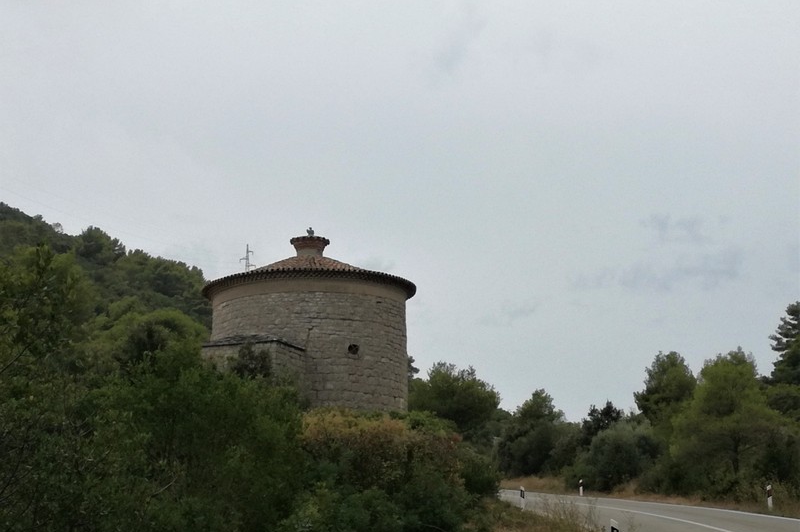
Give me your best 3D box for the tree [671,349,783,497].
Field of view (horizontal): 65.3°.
[{"bbox_3d":[13.209,6.221,25.202,4.580,5.790,4.580,-10,-19,25],"label":"tree"}]

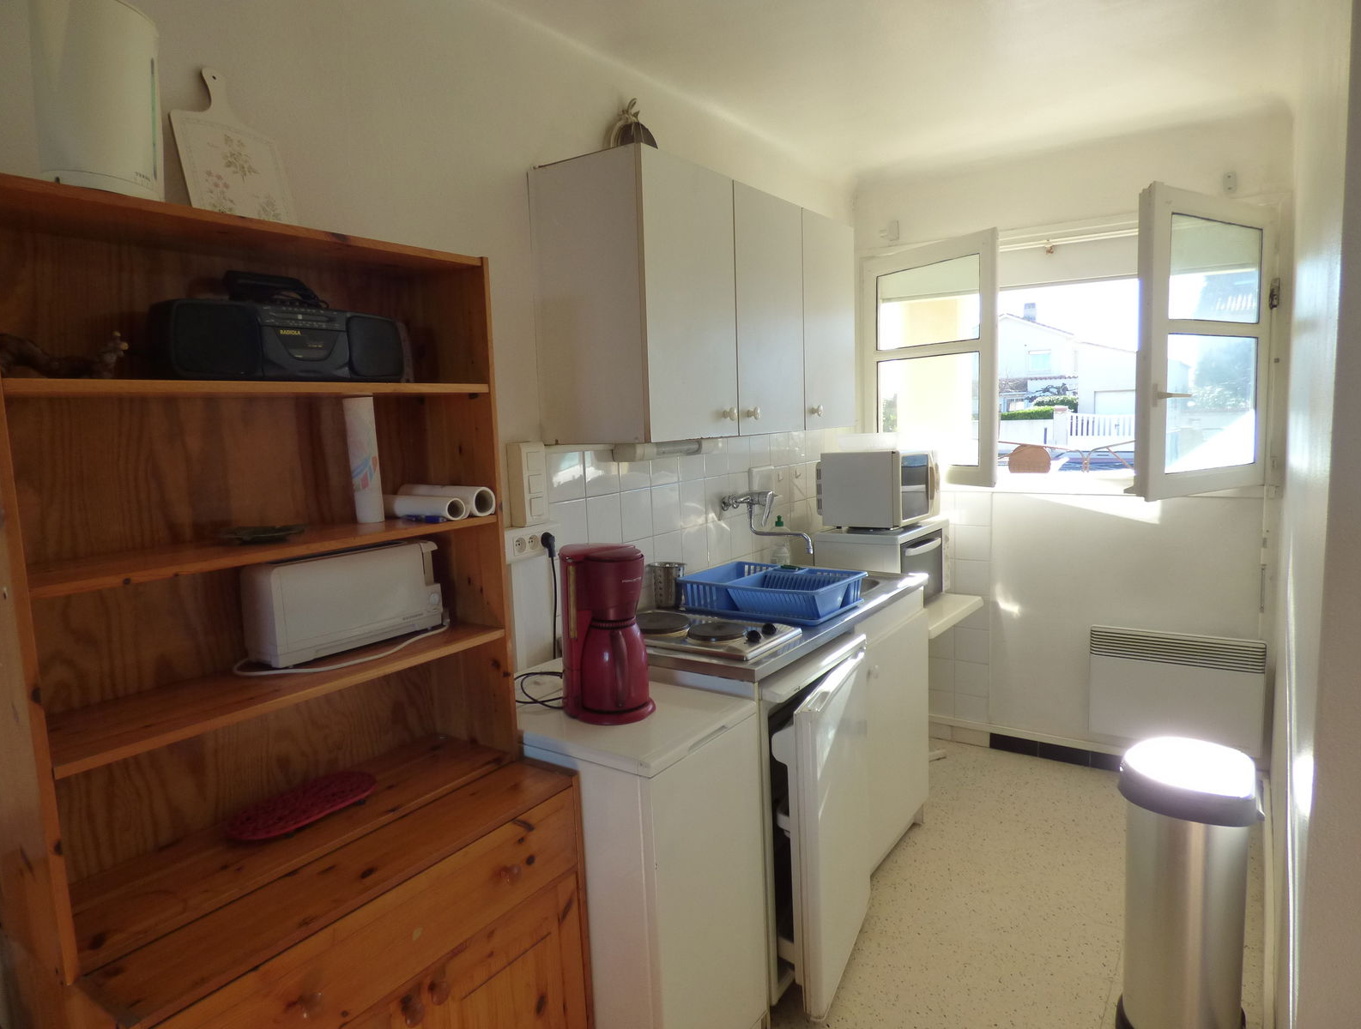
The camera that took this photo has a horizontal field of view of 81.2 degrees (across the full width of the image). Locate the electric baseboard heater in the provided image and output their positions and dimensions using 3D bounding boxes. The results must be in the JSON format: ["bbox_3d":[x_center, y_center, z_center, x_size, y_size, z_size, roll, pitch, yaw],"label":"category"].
[{"bbox_3d":[1.887,0.655,3.034,0.561,0.429,0.090,2,8,35],"label":"electric baseboard heater"}]

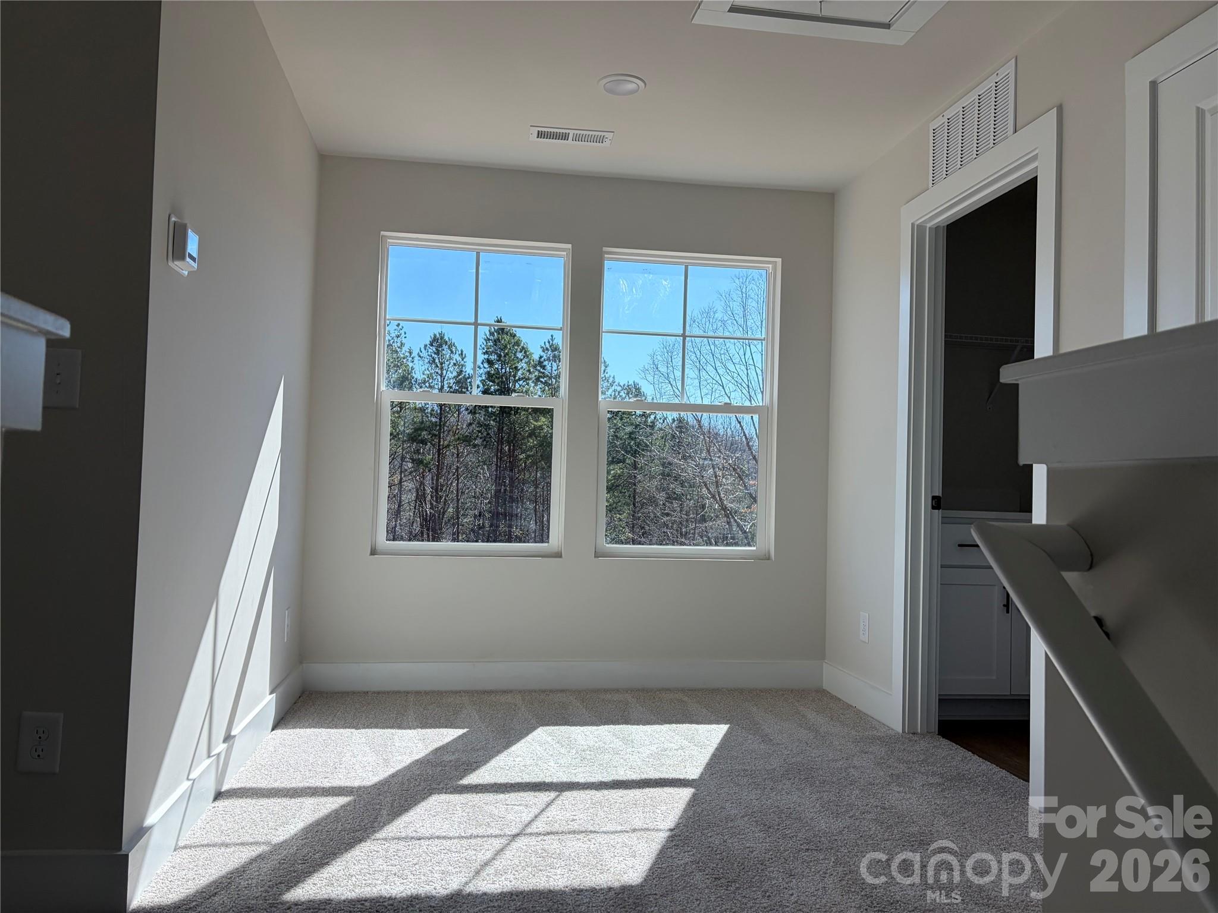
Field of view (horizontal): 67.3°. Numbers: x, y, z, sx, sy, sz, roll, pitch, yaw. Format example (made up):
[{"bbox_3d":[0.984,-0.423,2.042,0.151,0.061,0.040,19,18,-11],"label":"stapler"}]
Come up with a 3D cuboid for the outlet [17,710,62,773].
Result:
[{"bbox_3d":[-1.209,0.610,1.943,0.082,0.124,0.008,2,-2,-9],"label":"outlet"}]

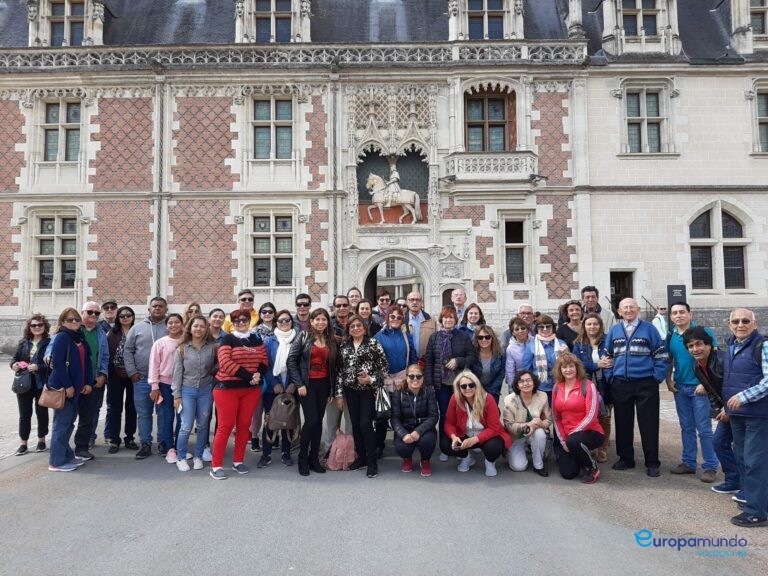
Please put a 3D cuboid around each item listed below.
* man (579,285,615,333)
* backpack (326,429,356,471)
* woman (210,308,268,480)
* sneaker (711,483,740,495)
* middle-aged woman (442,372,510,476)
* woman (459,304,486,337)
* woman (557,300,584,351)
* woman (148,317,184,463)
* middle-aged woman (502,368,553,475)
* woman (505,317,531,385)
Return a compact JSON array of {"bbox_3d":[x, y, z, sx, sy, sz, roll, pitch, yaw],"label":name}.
[{"bbox_3d":[2.500,0.860,6.950,0.520,1.760,0.330,-1,-3,16],"label":"man"},{"bbox_3d":[-0.431,1.648,5.850,0.290,0.400,0.190,0,-3,-3],"label":"backpack"},{"bbox_3d":[-1.393,1.005,5.620,0.560,1.611,0.380,1,-4,-19],"label":"woman"},{"bbox_3d":[2.937,1.678,4.909,0.270,0.105,0.100,-1,-4,12],"label":"sneaker"},{"bbox_3d":[0.928,1.349,5.904,0.640,1.000,0.640,-1,-3,11],"label":"middle-aged woman"},{"bbox_3d":[1.059,1.017,6.851,0.470,1.691,0.320,-1,-3,7],"label":"woman"},{"bbox_3d":[2.124,0.960,6.500,0.470,1.640,0.320,-1,-3,13],"label":"woman"},{"bbox_3d":[-2.330,1.064,6.293,0.460,1.592,0.330,1,-4,-19],"label":"woman"},{"bbox_3d":[1.424,1.312,5.771,0.520,0.967,0.750,-1,-3,0],"label":"middle-aged woman"},{"bbox_3d":[1.483,1.069,6.295,0.480,1.514,0.330,-1,-3,9],"label":"woman"}]

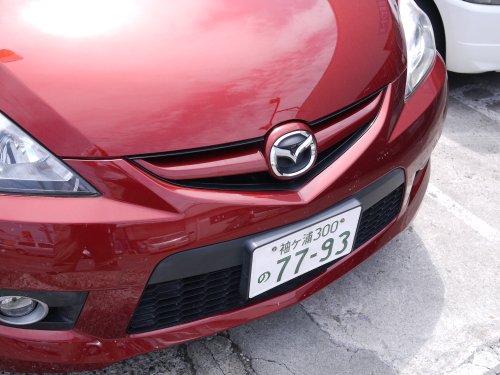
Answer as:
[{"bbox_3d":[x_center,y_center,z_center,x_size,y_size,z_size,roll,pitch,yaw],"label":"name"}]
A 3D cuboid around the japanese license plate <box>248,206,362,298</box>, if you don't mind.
[{"bbox_3d":[0.139,0.157,1.439,0.330,0.165,0.010,-19,43,-27],"label":"japanese license plate"}]

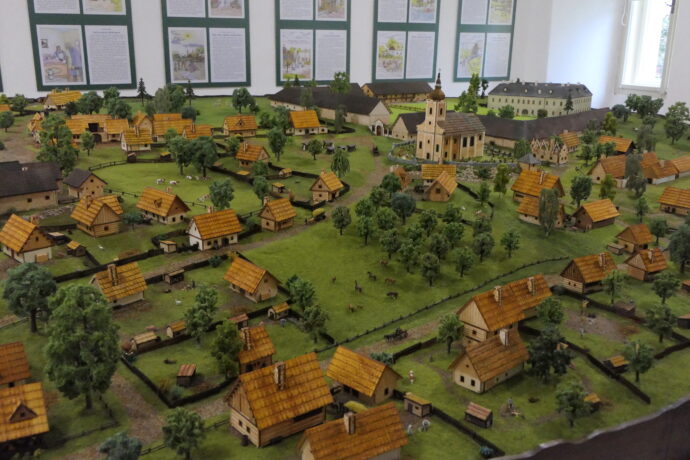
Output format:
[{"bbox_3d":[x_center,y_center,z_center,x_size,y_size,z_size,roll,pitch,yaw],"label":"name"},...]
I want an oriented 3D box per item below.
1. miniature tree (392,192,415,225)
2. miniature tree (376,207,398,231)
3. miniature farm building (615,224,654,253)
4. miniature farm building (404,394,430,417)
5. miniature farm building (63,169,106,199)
[{"bbox_3d":[0.225,-0.083,2.430,0.085,0.121,0.085,1,17,0],"label":"miniature tree"},{"bbox_3d":[0.123,-0.025,1.874,0.071,0.086,0.071,1,17,0],"label":"miniature tree"},{"bbox_3d":[0.888,0.020,1.932,0.072,0.073,0.073,-7,19,-24],"label":"miniature farm building"},{"bbox_3d":[0.122,0.298,1.080,0.043,0.026,0.024,14,22,36],"label":"miniature farm building"},{"bbox_3d":[-0.765,-0.139,1.851,0.103,0.067,0.084,17,24,38],"label":"miniature farm building"}]

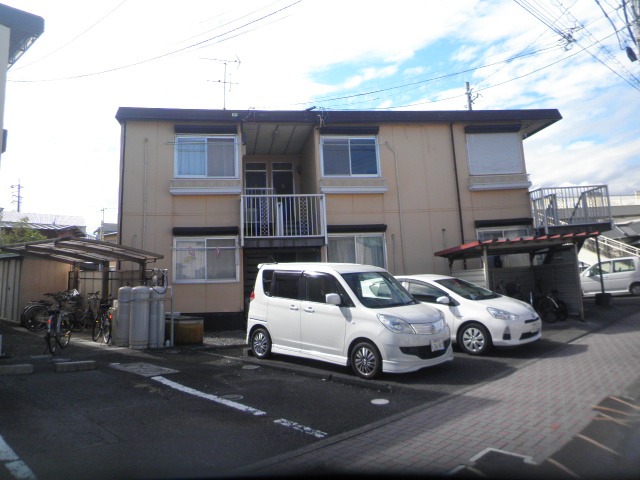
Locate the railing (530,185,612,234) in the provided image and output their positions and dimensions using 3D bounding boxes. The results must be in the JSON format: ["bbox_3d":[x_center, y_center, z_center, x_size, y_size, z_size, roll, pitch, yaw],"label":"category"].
[{"bbox_3d":[7.543,-0.896,14.906,2.408,1.252,1.000,-1,-8,-6],"label":"railing"}]

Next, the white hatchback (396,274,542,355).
[{"bbox_3d":[2.700,1.540,10.270,1.695,1.445,3.995,4,-7,-41],"label":"white hatchback"}]

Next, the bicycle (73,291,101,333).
[{"bbox_3d":[-6.143,1.889,12.700,0.580,1.040,1.720,-2,-8,7],"label":"bicycle"}]

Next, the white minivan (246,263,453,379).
[{"bbox_3d":[0.410,1.250,8.330,1.620,1.765,3.710,5,-7,-44],"label":"white minivan"}]

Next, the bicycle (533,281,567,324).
[{"bbox_3d":[5.875,1.612,12.200,0.580,1.040,1.720,-1,-8,0],"label":"bicycle"}]

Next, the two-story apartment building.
[{"bbox_3d":[0.528,-0.138,17.263,12.814,6.085,8.000,-1,-8,-6],"label":"two-story apartment building"}]

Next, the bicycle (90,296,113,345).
[{"bbox_3d":[-4.977,1.842,11.000,0.580,1.040,1.720,4,-9,-36],"label":"bicycle"}]

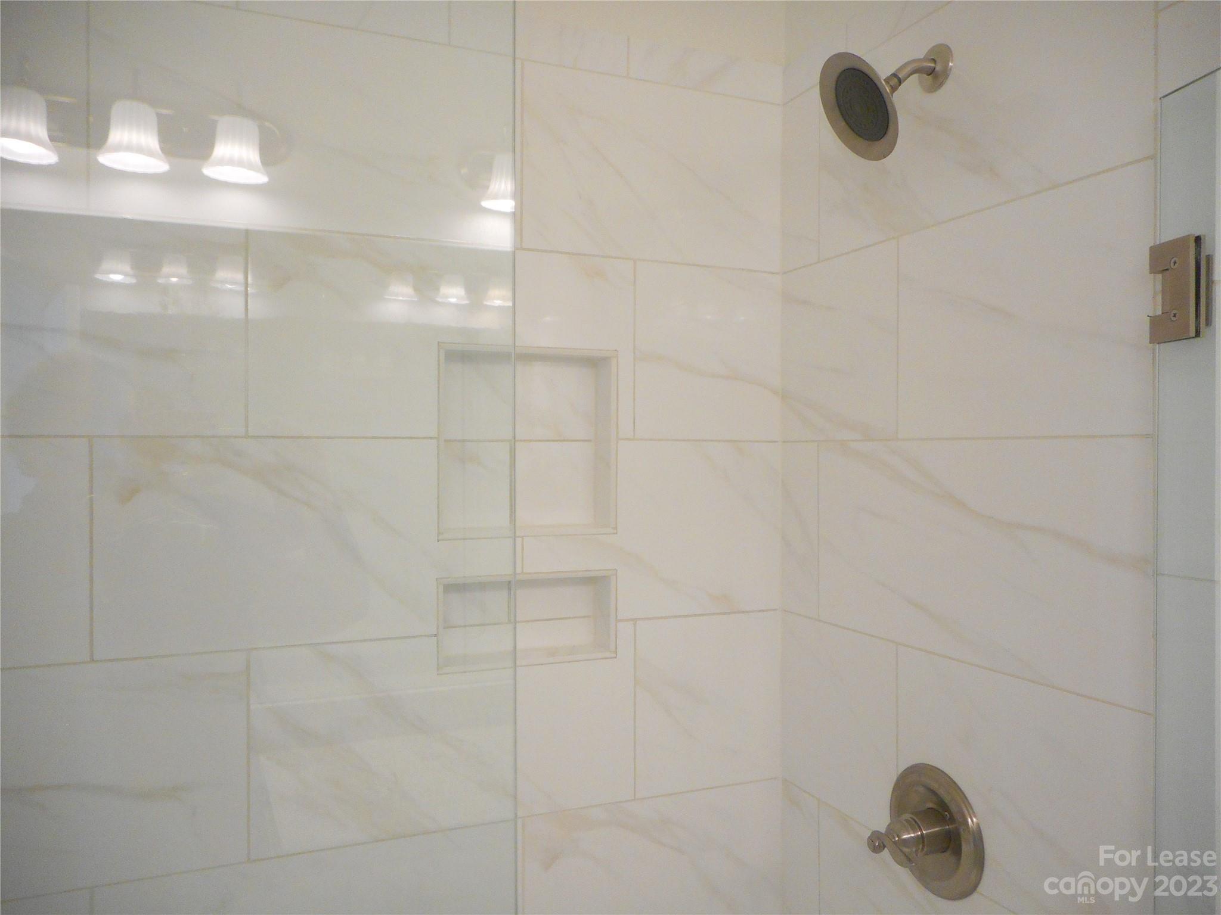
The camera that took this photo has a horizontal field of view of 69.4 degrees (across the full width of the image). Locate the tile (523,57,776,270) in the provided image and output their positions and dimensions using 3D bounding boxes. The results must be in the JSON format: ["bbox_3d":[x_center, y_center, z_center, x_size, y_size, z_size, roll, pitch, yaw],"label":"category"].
[{"bbox_3d":[0.084,-0.488,1.517,0.486,0.304,0.010,0,0,-22],"label":"tile"}]

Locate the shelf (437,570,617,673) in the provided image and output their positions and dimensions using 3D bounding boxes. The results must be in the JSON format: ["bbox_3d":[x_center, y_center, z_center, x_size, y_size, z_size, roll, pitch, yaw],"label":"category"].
[{"bbox_3d":[-0.144,0.263,1.467,0.301,0.149,0.085,0,0,-22],"label":"shelf"}]

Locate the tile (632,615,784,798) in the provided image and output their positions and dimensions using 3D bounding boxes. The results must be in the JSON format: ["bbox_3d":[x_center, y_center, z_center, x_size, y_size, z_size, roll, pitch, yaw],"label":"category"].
[{"bbox_3d":[0.174,0.432,1.559,0.288,0.304,0.010,0,0,-22],"label":"tile"}]

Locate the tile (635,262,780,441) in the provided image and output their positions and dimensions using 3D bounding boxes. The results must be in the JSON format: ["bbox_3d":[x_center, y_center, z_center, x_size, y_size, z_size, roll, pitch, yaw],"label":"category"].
[{"bbox_3d":[0.175,-0.181,1.554,0.290,0.303,0.010,0,0,-22],"label":"tile"}]

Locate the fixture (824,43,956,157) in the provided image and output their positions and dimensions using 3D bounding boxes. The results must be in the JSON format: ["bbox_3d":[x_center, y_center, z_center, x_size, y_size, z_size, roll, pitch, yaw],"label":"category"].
[{"bbox_3d":[0.381,-0.502,1.223,0.182,0.175,0.155,0,0,-24],"label":"fixture"}]

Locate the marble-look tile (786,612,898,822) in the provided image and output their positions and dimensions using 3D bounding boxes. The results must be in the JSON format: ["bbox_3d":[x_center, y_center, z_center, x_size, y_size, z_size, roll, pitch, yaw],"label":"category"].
[{"bbox_3d":[0.377,0.433,1.475,0.010,0.304,0.296,0,0,-24],"label":"marble-look tile"}]

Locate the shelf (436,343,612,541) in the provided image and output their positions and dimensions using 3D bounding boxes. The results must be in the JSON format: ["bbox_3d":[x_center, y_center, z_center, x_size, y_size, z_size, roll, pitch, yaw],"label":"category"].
[{"bbox_3d":[-0.144,-0.025,1.466,0.301,0.309,0.085,0,0,-22],"label":"shelf"}]

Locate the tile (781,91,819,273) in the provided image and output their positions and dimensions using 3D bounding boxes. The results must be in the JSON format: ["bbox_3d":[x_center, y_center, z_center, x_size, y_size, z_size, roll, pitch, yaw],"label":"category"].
[{"bbox_3d":[0.340,-0.487,1.556,0.010,0.304,0.106,0,0,-24],"label":"tile"}]

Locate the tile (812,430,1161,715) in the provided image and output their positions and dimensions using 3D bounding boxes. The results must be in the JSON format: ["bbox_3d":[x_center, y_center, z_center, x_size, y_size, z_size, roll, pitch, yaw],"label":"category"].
[{"bbox_3d":[0.482,0.128,1.240,0.010,0.304,0.590,0,0,-24],"label":"tile"}]

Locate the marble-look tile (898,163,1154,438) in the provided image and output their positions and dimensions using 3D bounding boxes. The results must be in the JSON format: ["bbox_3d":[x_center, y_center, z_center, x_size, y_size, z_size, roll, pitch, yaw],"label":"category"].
[{"bbox_3d":[0.522,-0.178,1.151,0.010,0.304,0.400,0,0,-24],"label":"marble-look tile"}]

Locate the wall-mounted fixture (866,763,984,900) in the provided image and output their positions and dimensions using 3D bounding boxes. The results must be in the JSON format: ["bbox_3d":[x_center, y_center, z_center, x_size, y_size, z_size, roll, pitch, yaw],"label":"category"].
[{"bbox_3d":[0.415,0.529,1.231,0.112,0.174,0.175,0,0,-24],"label":"wall-mounted fixture"}]

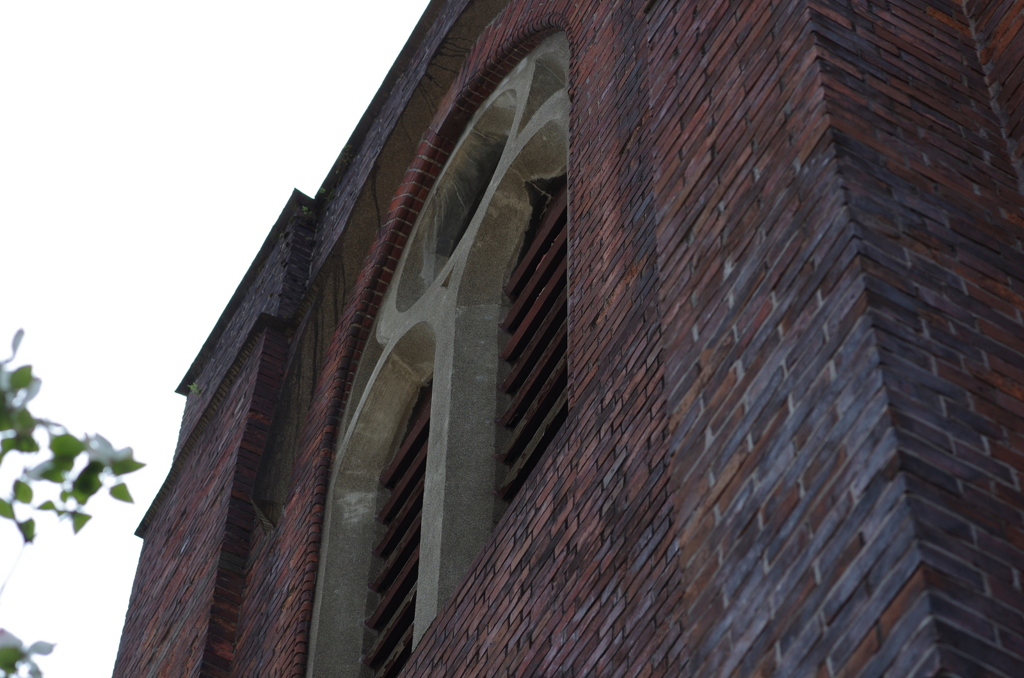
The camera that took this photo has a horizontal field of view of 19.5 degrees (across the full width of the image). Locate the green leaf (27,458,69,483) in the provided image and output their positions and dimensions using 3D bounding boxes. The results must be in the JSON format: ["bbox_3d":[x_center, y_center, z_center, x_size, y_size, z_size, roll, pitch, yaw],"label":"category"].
[{"bbox_3d":[-0.592,0.168,3.800,0.055,0.014,0.032,-14,-62,8],"label":"green leaf"}]

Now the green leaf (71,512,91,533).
[{"bbox_3d":[-0.550,0.234,3.800,0.025,0.014,0.031,-19,-63,11],"label":"green leaf"}]

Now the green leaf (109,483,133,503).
[{"bbox_3d":[-0.499,0.196,3.800,0.039,0.014,0.026,37,-67,-18],"label":"green leaf"}]

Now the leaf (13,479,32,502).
[{"bbox_3d":[-0.624,0.193,3.800,0.023,0.014,0.037,-19,-63,11],"label":"leaf"}]

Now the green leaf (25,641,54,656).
[{"bbox_3d":[-0.601,0.395,3.800,0.038,0.014,0.022,-7,-61,4],"label":"green leaf"}]

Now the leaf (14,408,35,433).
[{"bbox_3d":[-0.621,0.105,3.800,0.025,0.014,0.039,-19,-63,11],"label":"leaf"}]

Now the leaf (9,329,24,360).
[{"bbox_3d":[-0.631,0.006,3.800,0.015,0.020,0.043,16,-62,-8],"label":"leaf"}]

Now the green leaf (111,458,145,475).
[{"bbox_3d":[-0.490,0.163,3.800,0.045,0.014,0.025,0,-61,1],"label":"green leaf"}]

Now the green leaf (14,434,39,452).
[{"bbox_3d":[-0.619,0.133,3.800,0.033,0.014,0.026,14,-62,-7],"label":"green leaf"}]

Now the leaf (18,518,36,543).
[{"bbox_3d":[-0.617,0.244,3.800,0.022,0.014,0.036,-8,-61,5],"label":"leaf"}]

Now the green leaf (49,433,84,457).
[{"bbox_3d":[-0.568,0.135,3.800,0.047,0.014,0.035,3,-61,-1],"label":"green leaf"}]

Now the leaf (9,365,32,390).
[{"bbox_3d":[-0.627,0.049,3.800,0.030,0.014,0.042,30,-65,-15],"label":"leaf"}]

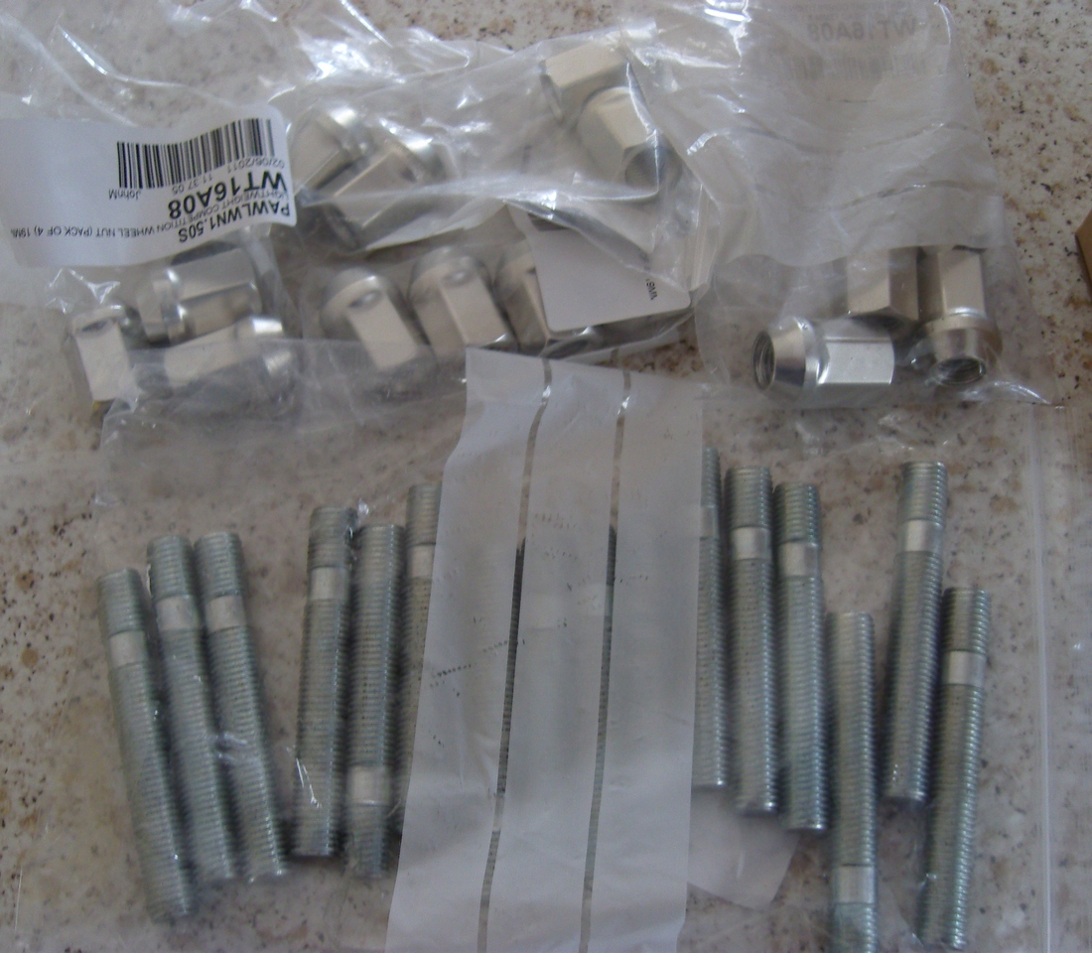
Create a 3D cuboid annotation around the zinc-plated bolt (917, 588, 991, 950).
[{"bbox_3d":[0.095,0.066,0.289,0.012,0.012,0.080,9,73,3],"label":"zinc-plated bolt"}]

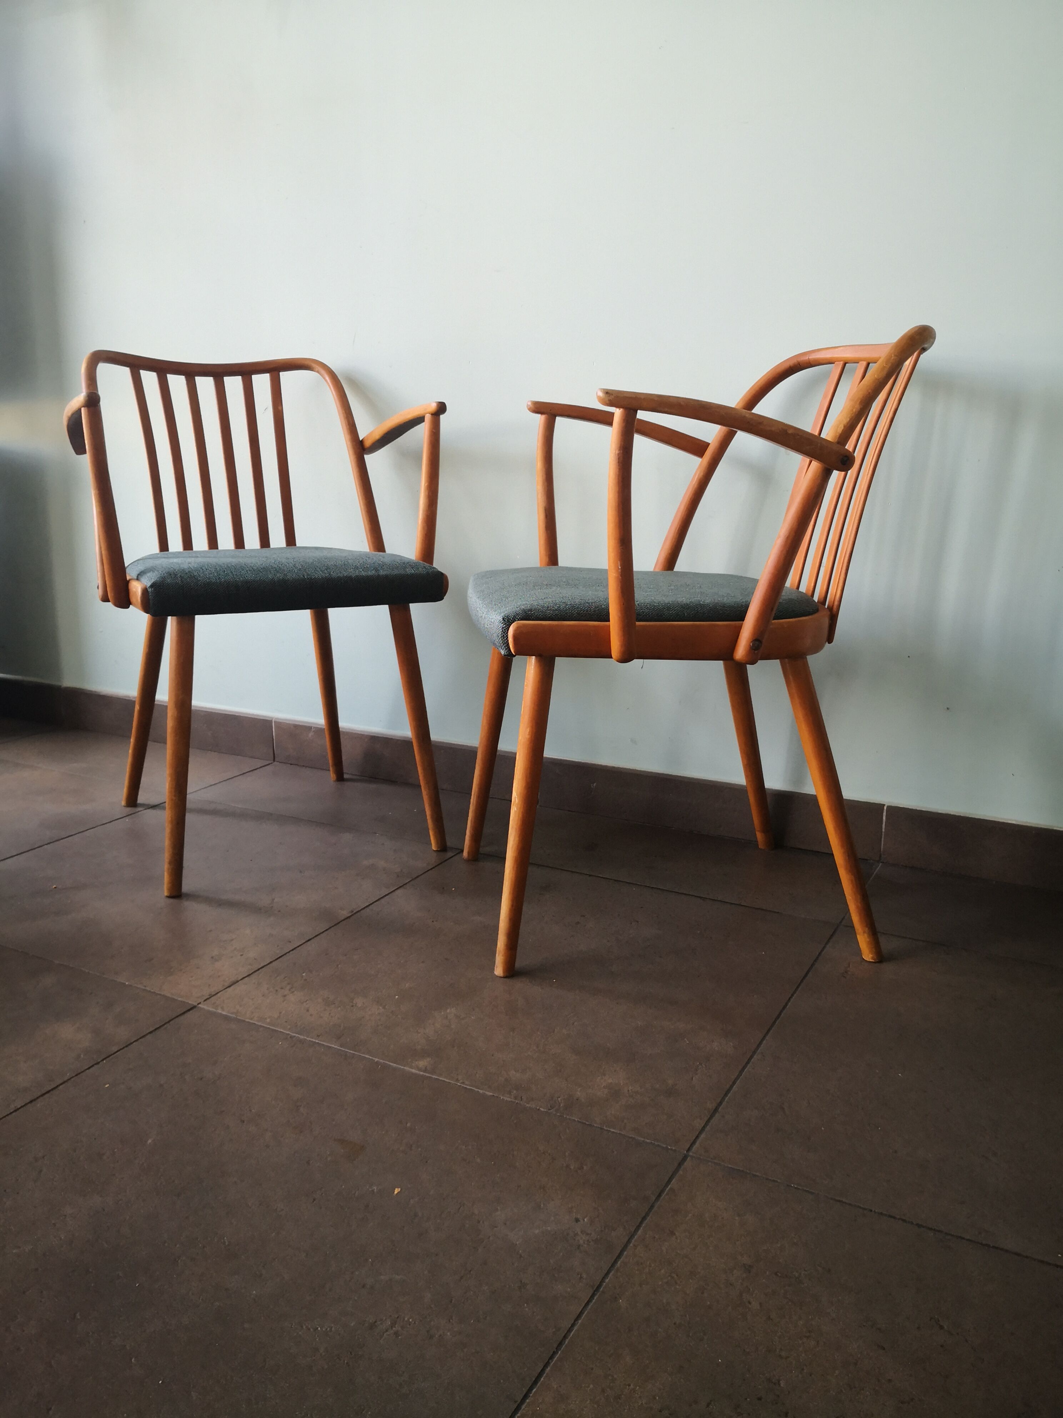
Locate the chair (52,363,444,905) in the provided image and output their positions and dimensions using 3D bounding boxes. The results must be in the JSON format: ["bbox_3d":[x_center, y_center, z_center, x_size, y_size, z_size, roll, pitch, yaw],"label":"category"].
[{"bbox_3d":[-0.462,-0.185,1.854,0.550,0.785,0.565,-6,15,-29],"label":"chair"}]

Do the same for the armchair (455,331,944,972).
[{"bbox_3d":[0.208,-0.102,1.523,0.565,0.785,0.550,-1,13,-8],"label":"armchair"}]

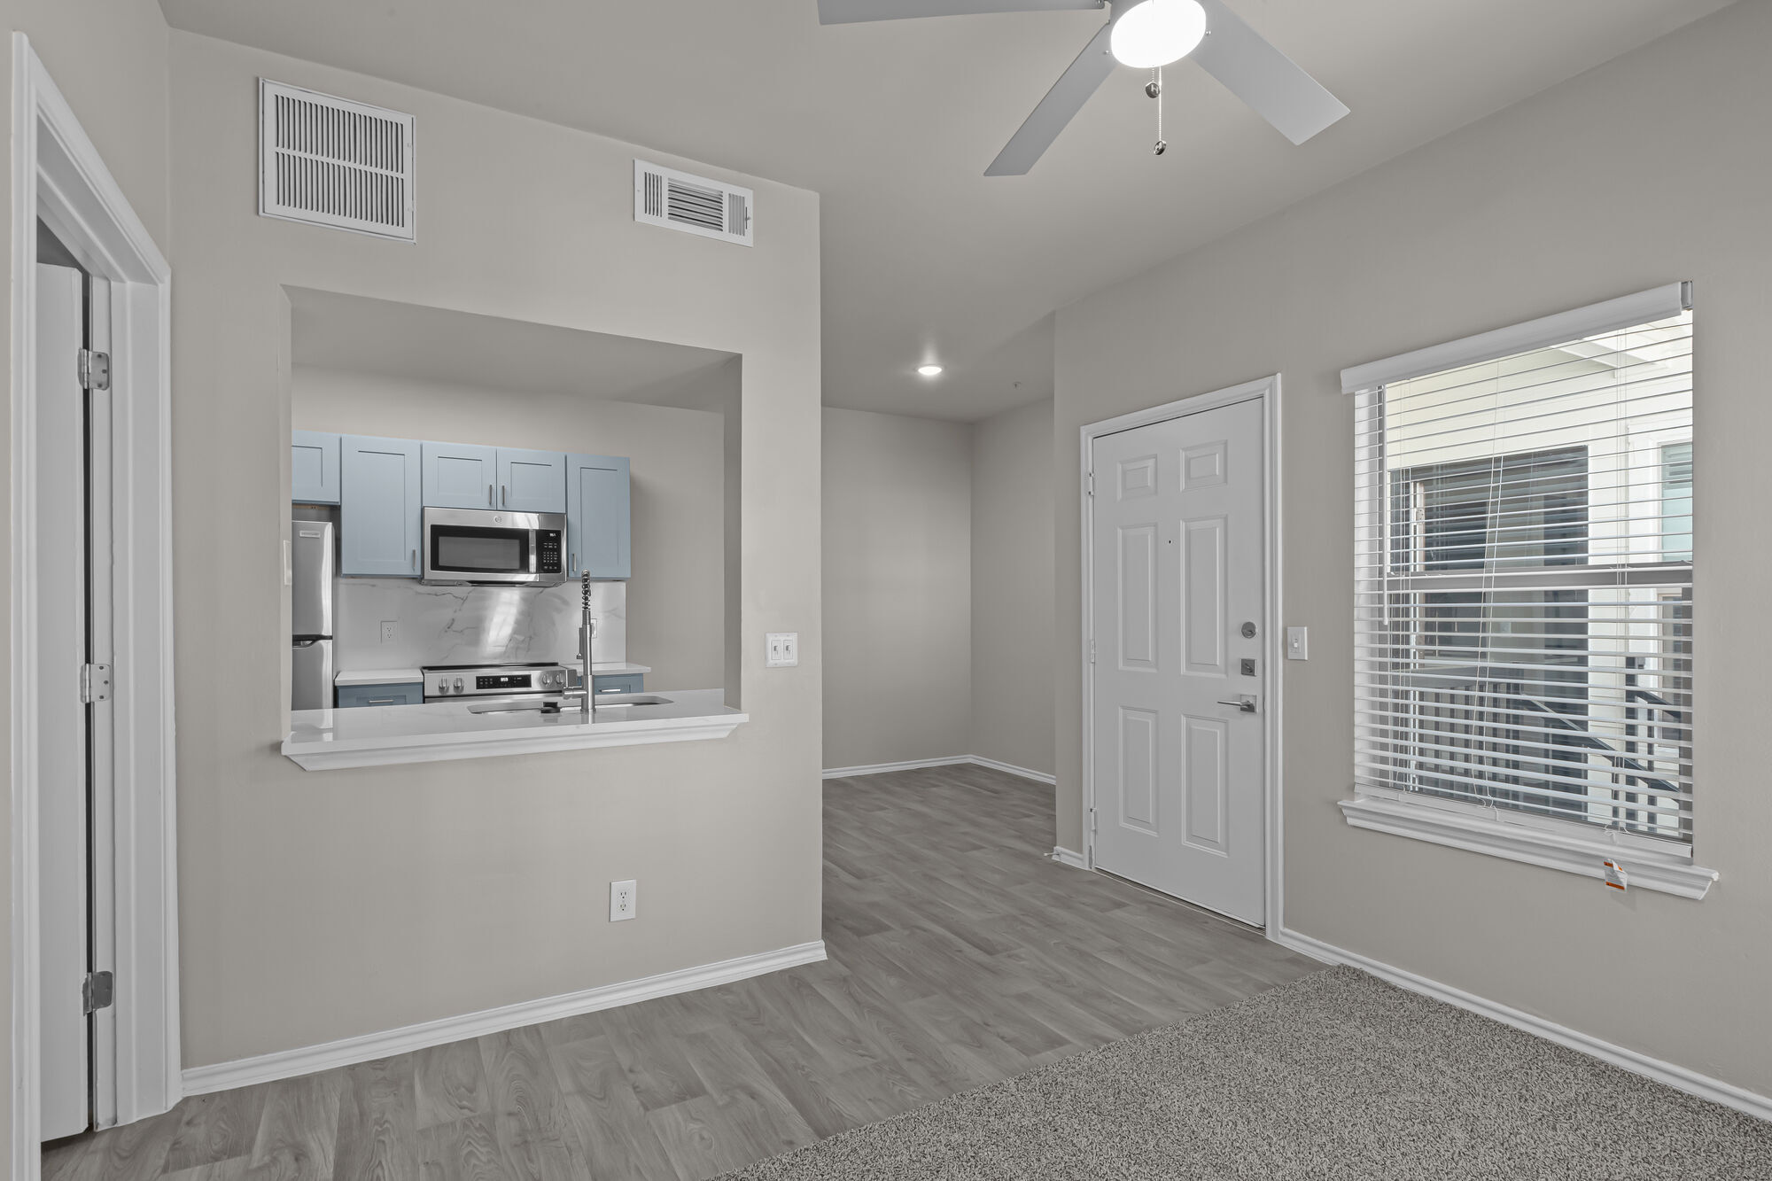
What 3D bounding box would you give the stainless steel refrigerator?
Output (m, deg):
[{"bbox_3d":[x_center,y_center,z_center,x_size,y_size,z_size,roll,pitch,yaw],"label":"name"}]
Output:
[{"bbox_3d":[-3.334,0.519,3.875,0.734,1.741,0.677,0,-1,-29],"label":"stainless steel refrigerator"}]

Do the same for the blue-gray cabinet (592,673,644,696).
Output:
[{"bbox_3d":[-1.772,0.941,4.656,0.385,0.876,0.610,0,-1,-26],"label":"blue-gray cabinet"}]

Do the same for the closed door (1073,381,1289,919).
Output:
[{"bbox_3d":[1.294,0.267,3.284,0.099,2.180,0.993,0,-1,-34],"label":"closed door"}]

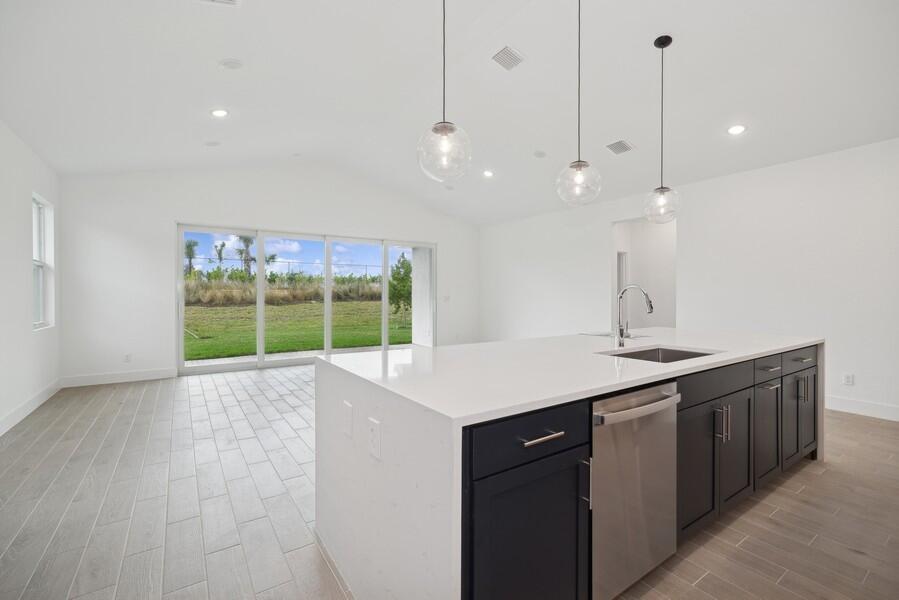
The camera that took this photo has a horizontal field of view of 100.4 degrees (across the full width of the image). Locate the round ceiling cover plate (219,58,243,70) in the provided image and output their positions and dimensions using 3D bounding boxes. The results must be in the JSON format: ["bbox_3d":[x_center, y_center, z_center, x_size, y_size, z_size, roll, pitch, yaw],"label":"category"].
[{"bbox_3d":[-2.007,-2.152,3.438,0.195,0.020,0.195,-17,10,-31],"label":"round ceiling cover plate"}]

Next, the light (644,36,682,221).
[{"bbox_3d":[1.774,-1.409,3.120,0.270,1.530,0.270,0,1,-33],"label":"light"}]

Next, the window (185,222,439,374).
[{"bbox_3d":[-2.255,-0.015,7.070,4.620,2.370,0.150,0,1,-32],"label":"window"}]

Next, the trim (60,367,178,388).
[{"bbox_3d":[-4.750,1.125,5.445,1.280,0.140,0.018,0,1,-33],"label":"trim"}]

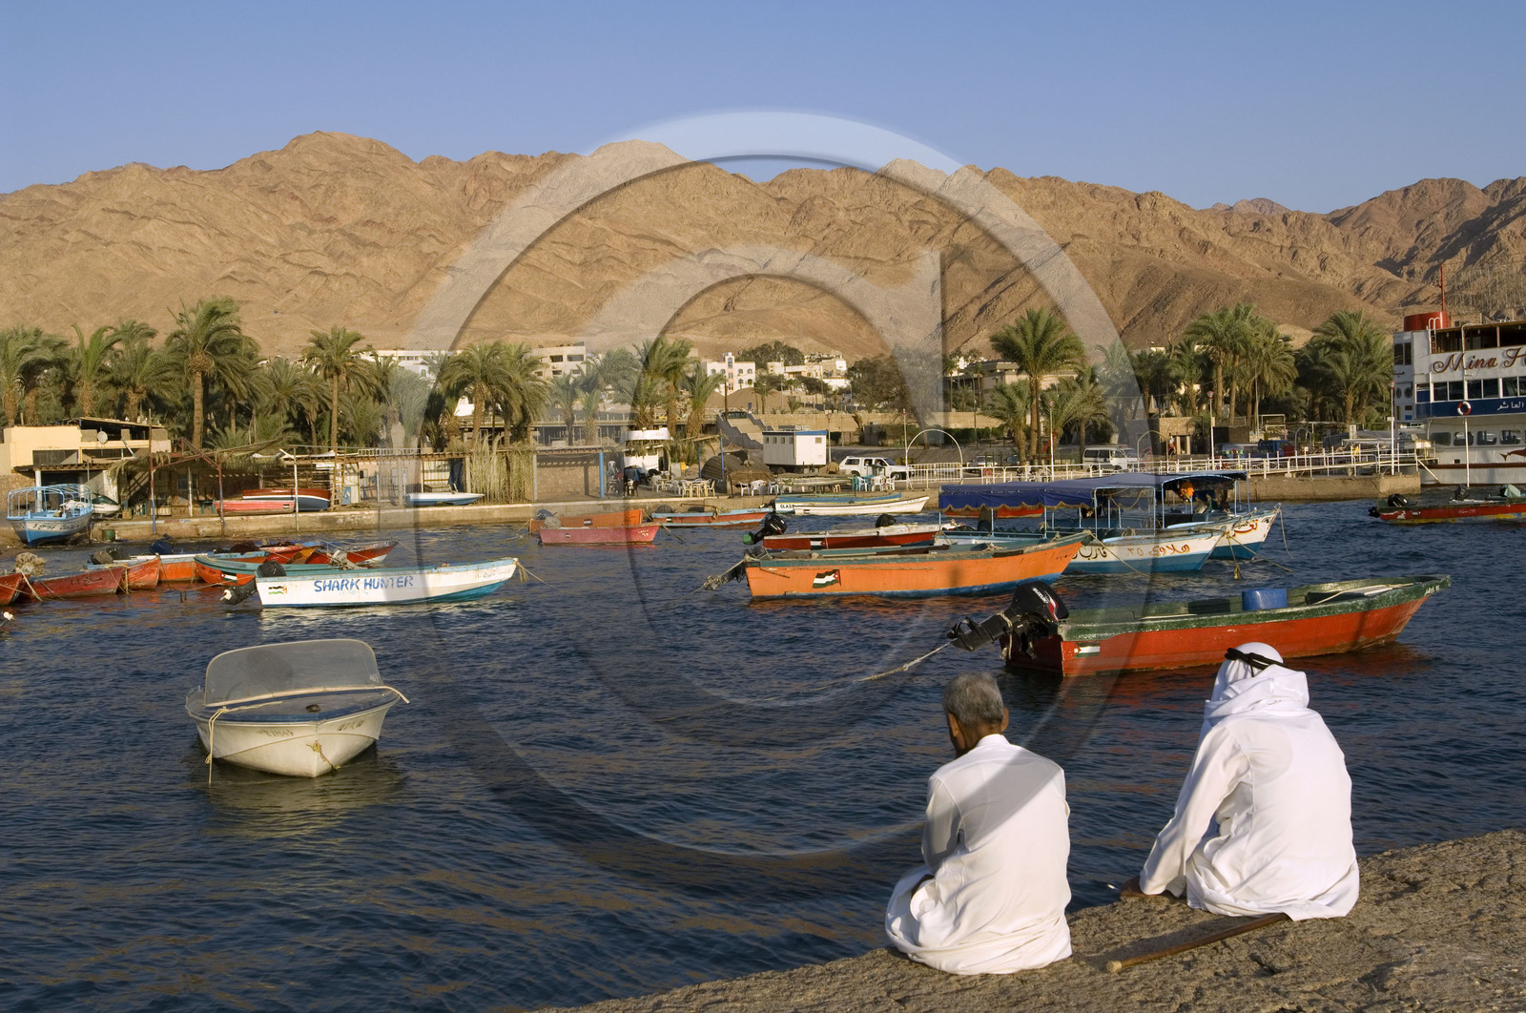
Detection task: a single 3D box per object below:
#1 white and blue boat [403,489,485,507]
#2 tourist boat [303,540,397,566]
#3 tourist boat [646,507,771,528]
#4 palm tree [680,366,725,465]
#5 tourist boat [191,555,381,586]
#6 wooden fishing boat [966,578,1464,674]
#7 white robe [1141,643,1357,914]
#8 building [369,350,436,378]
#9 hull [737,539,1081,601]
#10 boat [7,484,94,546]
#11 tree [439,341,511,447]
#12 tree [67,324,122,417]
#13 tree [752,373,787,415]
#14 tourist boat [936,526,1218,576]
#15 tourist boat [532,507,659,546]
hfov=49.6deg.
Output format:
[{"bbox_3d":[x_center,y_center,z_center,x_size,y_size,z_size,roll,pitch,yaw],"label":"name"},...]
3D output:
[{"bbox_3d":[-13.328,-0.428,69.017,3.400,0.720,1.500,-1,2,-20],"label":"white and blue boat"},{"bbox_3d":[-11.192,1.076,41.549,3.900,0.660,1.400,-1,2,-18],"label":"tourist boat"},{"bbox_3d":[-2.230,0.461,71.000,5.200,0.900,1.600,-2,2,6],"label":"tourist boat"},{"bbox_3d":[-3.537,-4.935,96.897,3.000,6.200,3.000,0,2,0],"label":"palm tree"},{"bbox_3d":[-12.517,1.712,43.500,5.100,0.950,1.700,-2,2,20],"label":"tourist boat"},{"bbox_3d":[5.468,1.301,19.712,7.350,1.100,1.600,-2,2,-24],"label":"wooden fishing boat"},{"bbox_3d":[1.577,0.898,5.389,0.580,0.890,0.620,-1,2,-27],"label":"white robe"},{"bbox_3d":[-87.082,-32.934,399.208,18.000,8.500,12.000,0,2,0],"label":"building"},{"bbox_3d":[2.918,1.148,32.247,6.700,1.120,1.900,-1,2,-18],"label":"hull"},{"bbox_3d":[-31.227,0.340,72.500,2.300,2.500,6.500,-2,2,-6],"label":"boat"},{"bbox_3d":[-16.494,-5.297,93.885,4.400,7.900,4.400,0,2,0],"label":"tree"},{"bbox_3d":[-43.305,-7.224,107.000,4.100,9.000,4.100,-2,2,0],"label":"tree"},{"bbox_3d":[0.518,-13.914,205.000,4.200,5.200,4.200,-2,1,0],"label":"tree"},{"bbox_3d":[6.488,0.844,34.300,5.900,1.150,1.750,-1,2,17],"label":"tourist boat"},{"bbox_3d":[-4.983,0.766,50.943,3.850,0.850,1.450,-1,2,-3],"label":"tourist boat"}]

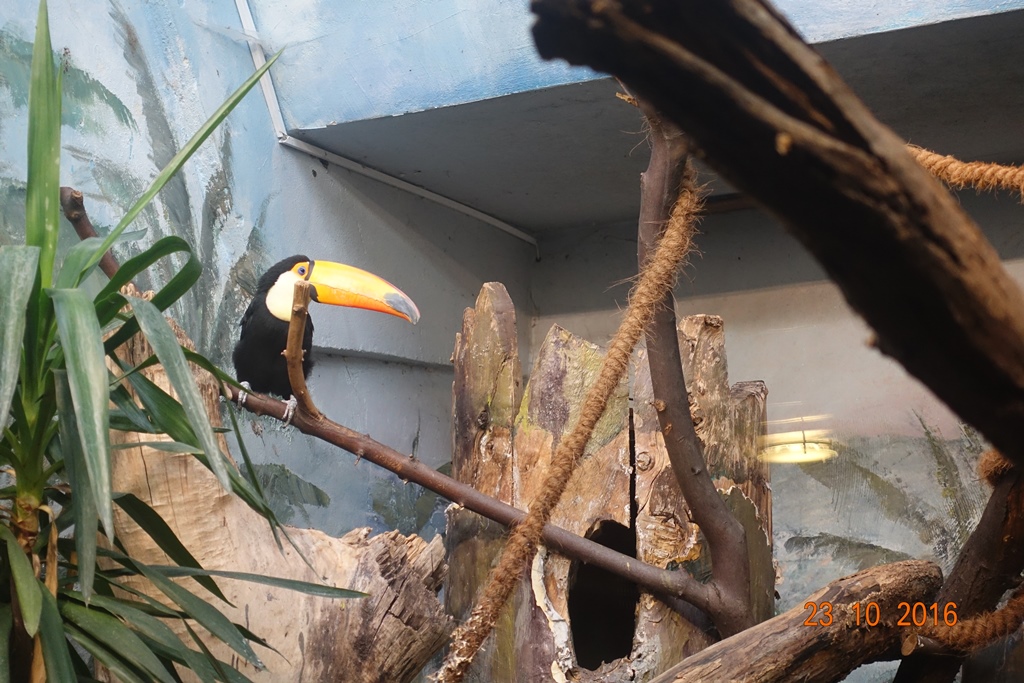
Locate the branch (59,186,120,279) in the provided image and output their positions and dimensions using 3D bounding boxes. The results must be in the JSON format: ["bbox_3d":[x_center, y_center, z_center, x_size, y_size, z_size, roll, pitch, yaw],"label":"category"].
[{"bbox_3d":[-0.690,-0.178,3.250,0.055,0.175,0.050,-30,-5,0],"label":"branch"}]

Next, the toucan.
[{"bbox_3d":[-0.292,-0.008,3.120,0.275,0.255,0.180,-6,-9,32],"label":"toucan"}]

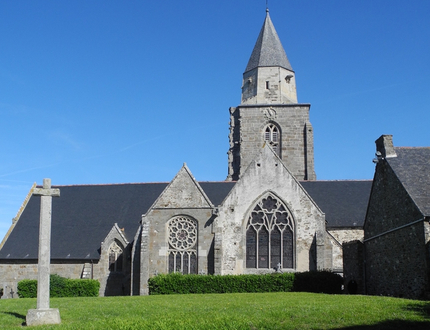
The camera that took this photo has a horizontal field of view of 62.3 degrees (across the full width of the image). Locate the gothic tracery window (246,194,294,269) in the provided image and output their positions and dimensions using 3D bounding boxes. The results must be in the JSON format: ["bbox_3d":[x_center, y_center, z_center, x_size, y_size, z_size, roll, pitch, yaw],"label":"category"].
[{"bbox_3d":[3.657,4.432,23.799,3.248,4.888,0.400,-1,-11,3],"label":"gothic tracery window"}]

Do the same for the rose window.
[{"bbox_3d":[-2.158,5.497,24.316,2.100,3.901,0.400,-1,-11,3],"label":"rose window"}]

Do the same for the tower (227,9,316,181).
[{"bbox_3d":[5.871,-6.166,40.317,8.800,25.490,8.800,-1,-11,3],"label":"tower"}]

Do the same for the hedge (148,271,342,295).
[{"bbox_3d":[1.725,6.843,20.831,10.918,1.300,1.100,-1,-11,3],"label":"hedge"}]

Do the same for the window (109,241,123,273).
[{"bbox_3d":[-7.057,6.605,25.771,0.971,2.233,0.350,-1,-11,3],"label":"window"}]

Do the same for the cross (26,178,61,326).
[{"bbox_3d":[-3.950,1.957,8.302,0.730,3.200,0.600,-1,-11,6],"label":"cross"}]

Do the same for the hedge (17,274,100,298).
[{"bbox_3d":[-9.500,7.421,21.849,4.880,1.300,1.100,-1,-11,3],"label":"hedge"}]

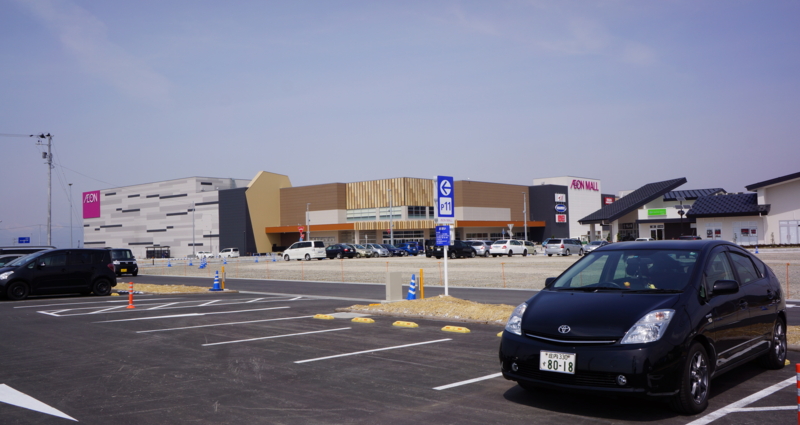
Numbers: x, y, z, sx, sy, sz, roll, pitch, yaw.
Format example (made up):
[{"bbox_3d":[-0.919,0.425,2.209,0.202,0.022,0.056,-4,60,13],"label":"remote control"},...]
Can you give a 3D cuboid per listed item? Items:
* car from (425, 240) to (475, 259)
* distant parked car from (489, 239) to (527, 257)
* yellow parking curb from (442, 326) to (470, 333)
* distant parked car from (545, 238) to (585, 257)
[{"bbox_3d":[4.819,3.197,57.517,1.740,1.540,4.450,-4,-4,43],"label":"car"},{"bbox_3d":[9.730,3.169,59.304,1.695,1.530,4.400,-4,-3,40],"label":"distant parked car"},{"bbox_3d":[0.976,2.026,11.608,0.140,0.100,0.590,2,-4,-44],"label":"yellow parking curb"},{"bbox_3d":[14.250,2.995,57.530,1.750,1.560,4.650,-4,-3,38],"label":"distant parked car"}]

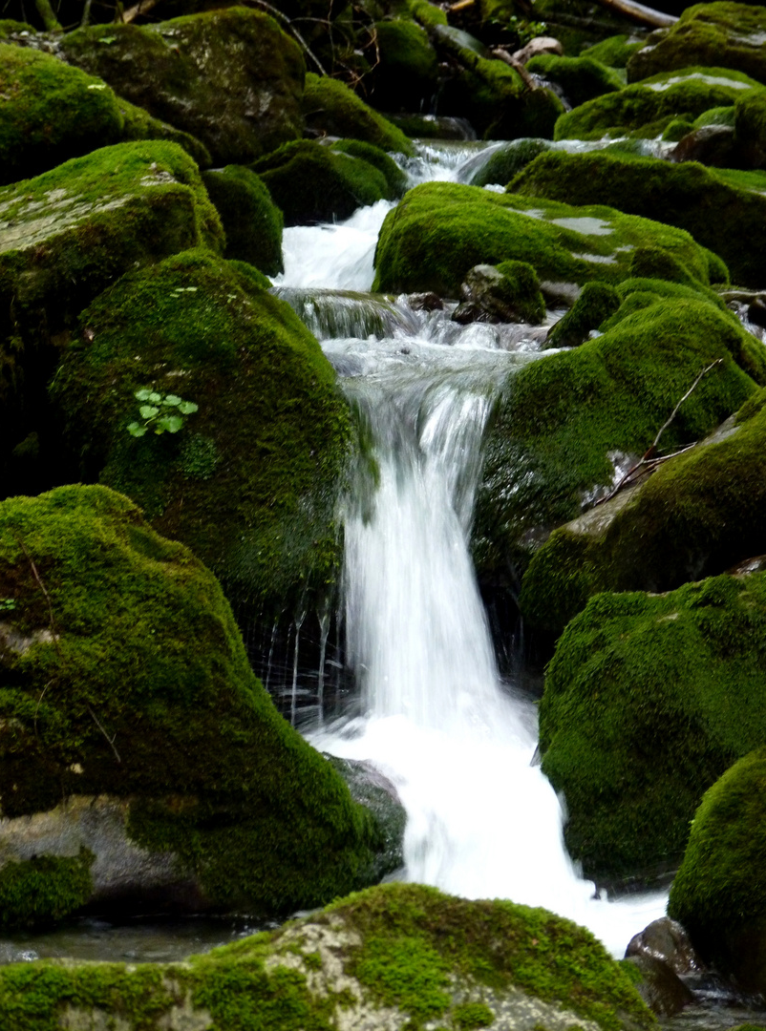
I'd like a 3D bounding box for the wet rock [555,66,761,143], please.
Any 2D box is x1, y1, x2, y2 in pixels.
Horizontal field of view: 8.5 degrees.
[{"bbox_3d":[0.796,-1.187,14.800,0.600,0.200,0.420,0,8,0],"label":"wet rock"}]

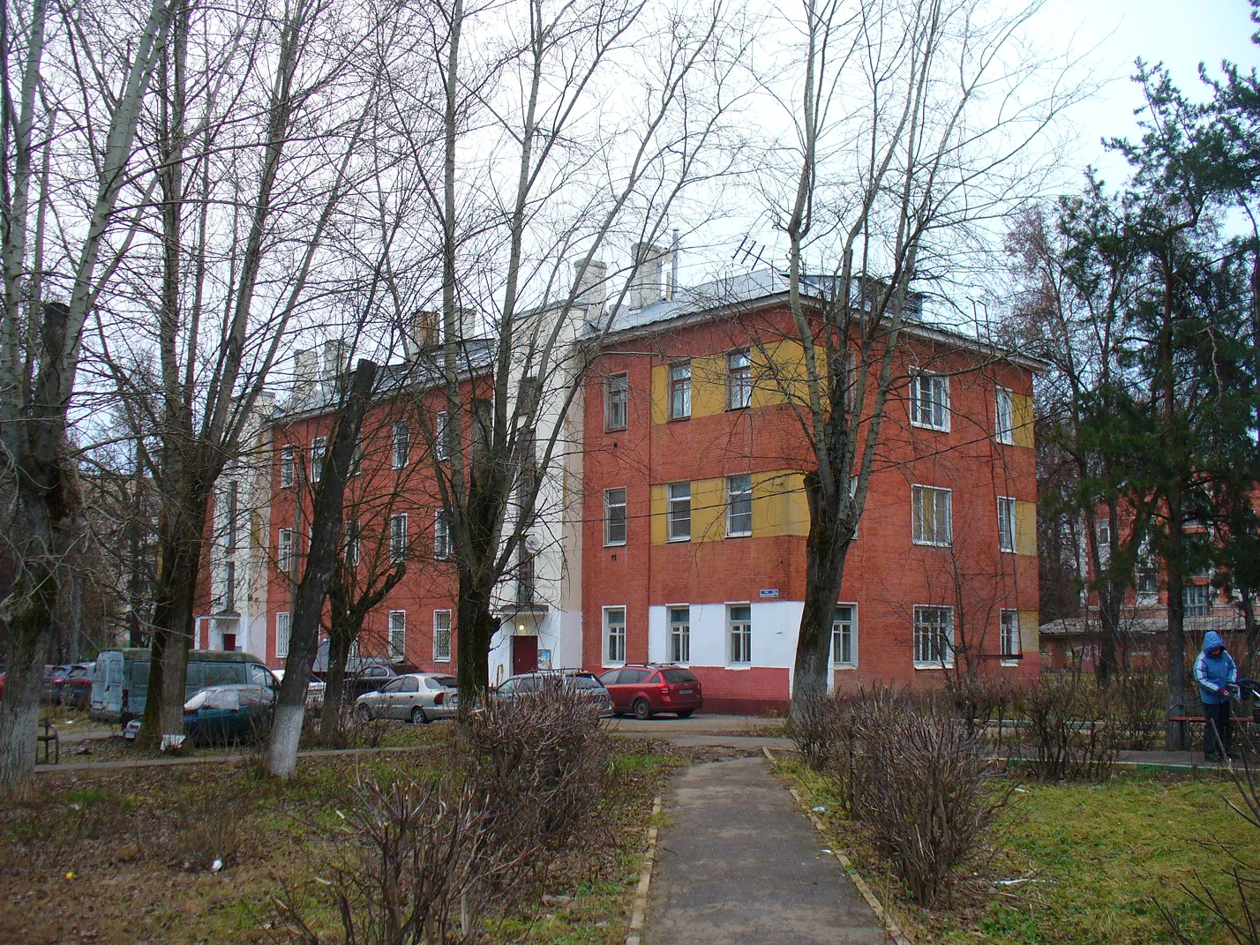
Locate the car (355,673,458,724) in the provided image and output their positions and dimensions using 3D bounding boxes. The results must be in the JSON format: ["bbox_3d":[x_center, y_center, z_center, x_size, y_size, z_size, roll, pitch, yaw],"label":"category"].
[{"bbox_3d":[-6.228,6.505,39.000,4.240,1.430,1.680,-6,-10,44],"label":"car"}]

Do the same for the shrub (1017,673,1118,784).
[{"bbox_3d":[5.031,2.906,15.517,1.174,1.161,1.115,0,-7,0],"label":"shrub"}]

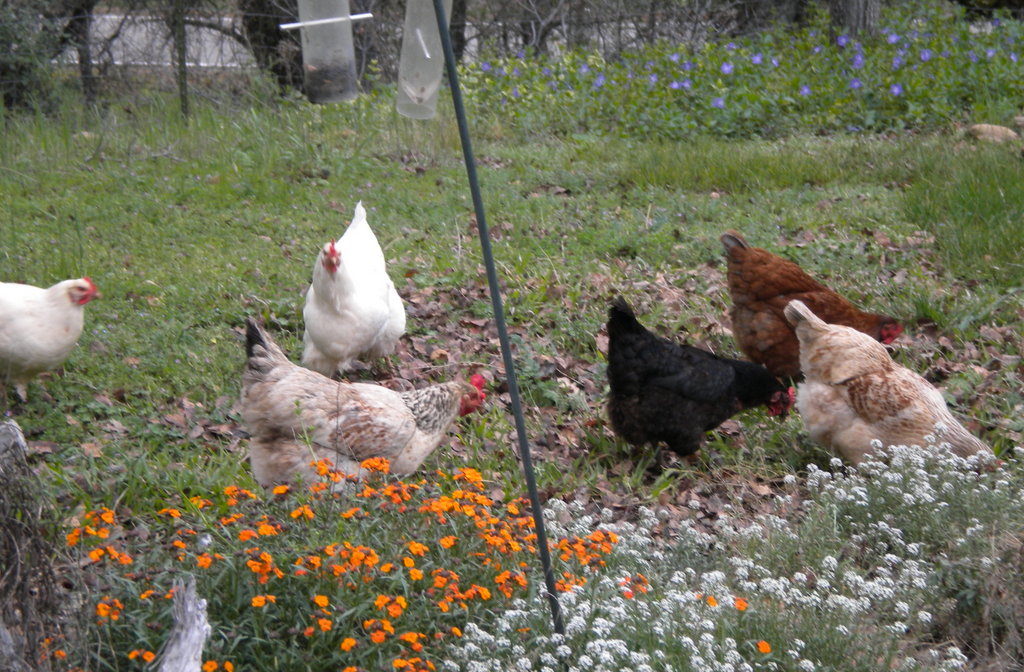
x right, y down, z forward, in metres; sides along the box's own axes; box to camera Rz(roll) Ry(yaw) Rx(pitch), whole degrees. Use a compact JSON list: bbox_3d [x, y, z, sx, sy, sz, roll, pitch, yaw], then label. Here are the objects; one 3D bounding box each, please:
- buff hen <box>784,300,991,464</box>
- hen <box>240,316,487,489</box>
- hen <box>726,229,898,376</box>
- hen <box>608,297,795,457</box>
[{"bbox_3d":[0.746,0.105,6.030,0.425,0.350,0.200,-2,12,-11],"label":"buff hen"},{"bbox_3d":[-0.285,0.138,5.894,0.455,0.340,0.200,-1,12,-4],"label":"hen"},{"bbox_3d":[0.662,-0.063,6.828,0.460,0.360,0.200,-8,14,-34],"label":"hen"},{"bbox_3d":[0.378,0.077,6.192,0.405,0.340,0.200,-5,13,-24],"label":"hen"}]

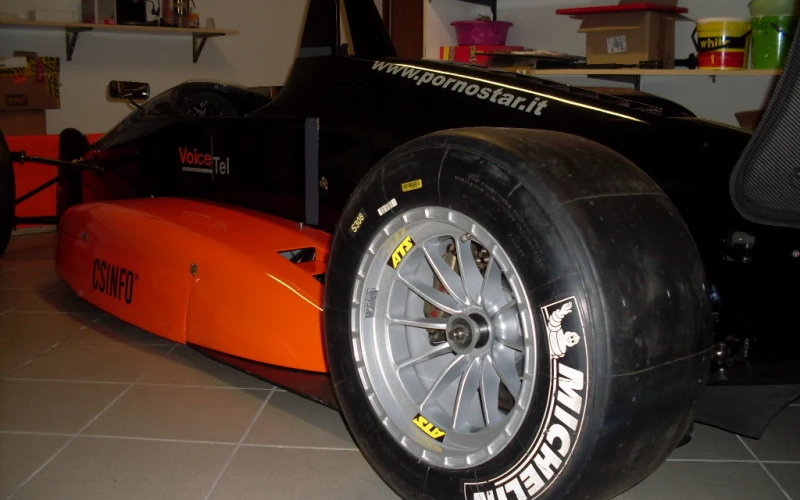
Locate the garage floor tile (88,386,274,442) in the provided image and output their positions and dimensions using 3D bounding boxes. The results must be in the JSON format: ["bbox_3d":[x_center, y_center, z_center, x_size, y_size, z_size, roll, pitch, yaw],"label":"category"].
[{"bbox_3d":[-0.420,0.320,1.714,0.300,0.010,0.300,1,10,3],"label":"garage floor tile"}]

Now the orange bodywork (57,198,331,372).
[{"bbox_3d":[-0.447,0.043,2.245,0.390,0.280,1.360,-8,13,-41],"label":"orange bodywork"}]

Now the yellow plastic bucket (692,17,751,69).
[{"bbox_3d":[1.273,-0.807,3.473,0.213,0.206,0.213,1,10,0],"label":"yellow plastic bucket"}]

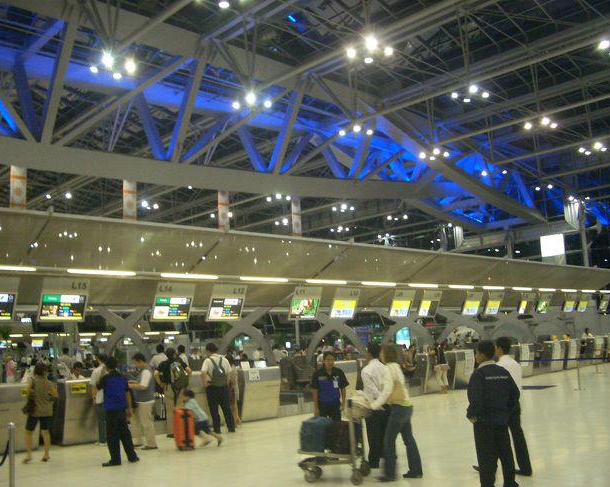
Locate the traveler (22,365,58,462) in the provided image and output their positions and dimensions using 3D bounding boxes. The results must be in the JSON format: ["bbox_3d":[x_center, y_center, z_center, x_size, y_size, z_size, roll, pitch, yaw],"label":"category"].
[{"bbox_3d":[-4.302,2.728,10.605,0.500,1.600,0.380,5,-12,-43],"label":"traveler"}]

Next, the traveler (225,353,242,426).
[{"bbox_3d":[-1.519,3.055,13.770,0.450,1.560,0.350,5,-11,-41],"label":"traveler"}]

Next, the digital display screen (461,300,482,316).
[{"bbox_3d":[5.968,2.308,23.513,0.980,0.560,0.100,5,8,-43],"label":"digital display screen"}]

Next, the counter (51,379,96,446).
[{"bbox_3d":[-4.257,3.221,12.672,1.150,1.150,0.650,5,-11,-43],"label":"counter"}]

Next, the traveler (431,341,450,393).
[{"bbox_3d":[4.307,3.853,20.579,0.480,1.600,0.380,5,-12,-43],"label":"traveler"}]

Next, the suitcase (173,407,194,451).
[{"bbox_3d":[-2.087,3.195,11.285,0.300,0.690,0.480,1,-10,-22],"label":"suitcase"}]

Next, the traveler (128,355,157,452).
[{"bbox_3d":[-2.773,2.722,11.353,0.480,1.680,0.500,-2,-8,-2],"label":"traveler"}]

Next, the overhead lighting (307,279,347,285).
[{"bbox_3d":[0.541,0.971,16.524,1.460,0.090,0.120,5,-11,-43],"label":"overhead lighting"}]

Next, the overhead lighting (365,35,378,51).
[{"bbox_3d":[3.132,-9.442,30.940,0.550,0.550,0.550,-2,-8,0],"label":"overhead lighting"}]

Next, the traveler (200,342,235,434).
[{"bbox_3d":[-1.698,2.814,12.748,0.550,1.740,0.450,2,-9,-28],"label":"traveler"}]

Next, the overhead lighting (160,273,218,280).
[{"bbox_3d":[-2.430,0.701,13.821,1.500,0.120,0.130,5,-11,-43],"label":"overhead lighting"}]

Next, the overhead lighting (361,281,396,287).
[{"bbox_3d":[2.099,1.146,18.638,1.520,0.100,0.140,5,-12,-43],"label":"overhead lighting"}]

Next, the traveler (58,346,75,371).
[{"bbox_3d":[-6.214,3.565,17.091,0.500,1.700,0.350,1,-9,-25],"label":"traveler"}]

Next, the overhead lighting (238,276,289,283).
[{"bbox_3d":[-0.939,0.834,15.128,1.460,0.090,0.120,5,-11,-43],"label":"overhead lighting"}]

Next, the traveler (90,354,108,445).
[{"bbox_3d":[-3.658,2.806,11.781,0.480,1.620,0.350,5,-11,-41],"label":"traveler"}]

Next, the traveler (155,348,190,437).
[{"bbox_3d":[-2.638,2.926,12.868,0.600,1.720,0.500,5,-12,-43],"label":"traveler"}]

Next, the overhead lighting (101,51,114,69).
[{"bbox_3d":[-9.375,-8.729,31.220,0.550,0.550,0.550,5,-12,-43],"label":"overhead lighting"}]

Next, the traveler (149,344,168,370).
[{"bbox_3d":[-3.220,3.054,14.538,0.500,1.720,0.380,2,-9,-28],"label":"traveler"}]

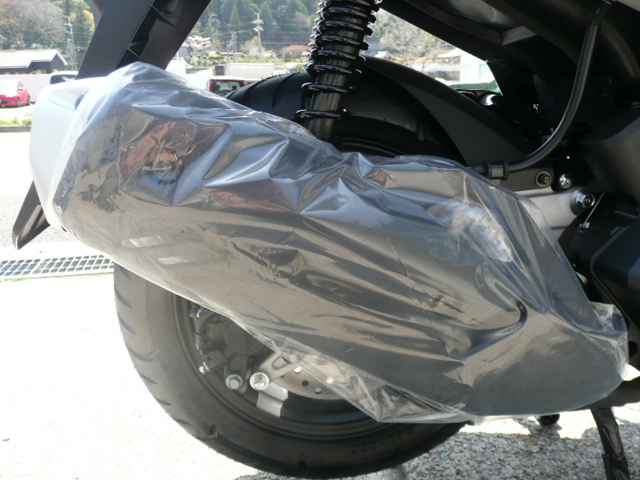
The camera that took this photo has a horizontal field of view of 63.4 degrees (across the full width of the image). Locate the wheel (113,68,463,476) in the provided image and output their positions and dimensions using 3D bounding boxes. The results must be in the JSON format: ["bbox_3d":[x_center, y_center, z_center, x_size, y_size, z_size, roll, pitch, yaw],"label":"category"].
[{"bbox_3d":[0.011,0.060,0.664,0.530,0.530,0.143,-2,12,-3],"label":"wheel"}]

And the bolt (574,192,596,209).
[{"bbox_3d":[0.284,-0.042,0.553,0.016,0.016,0.015,-2,12,-3],"label":"bolt"}]

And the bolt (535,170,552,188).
[{"bbox_3d":[0.240,-0.065,0.556,0.018,0.018,0.012,-2,12,-3],"label":"bolt"}]

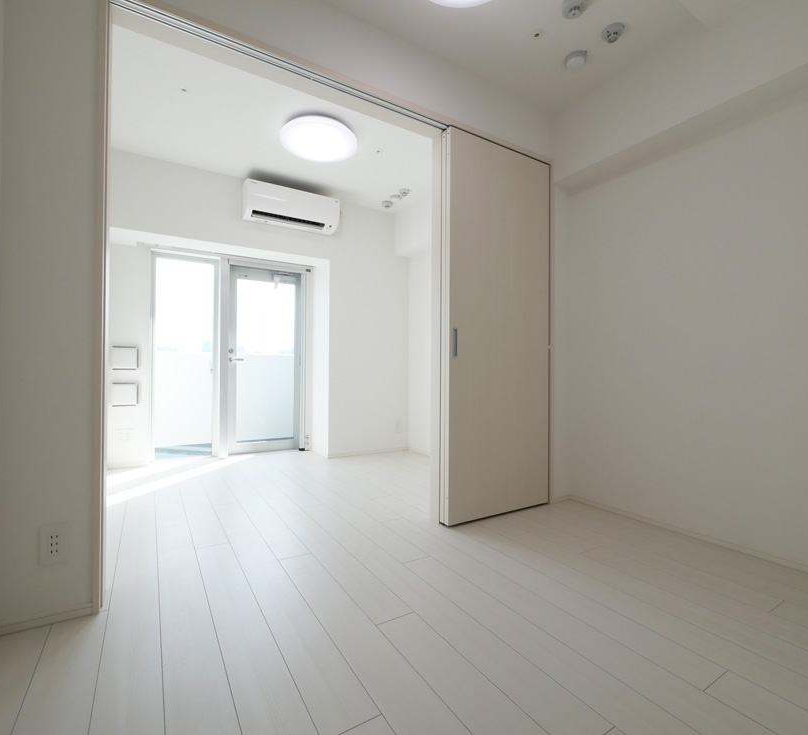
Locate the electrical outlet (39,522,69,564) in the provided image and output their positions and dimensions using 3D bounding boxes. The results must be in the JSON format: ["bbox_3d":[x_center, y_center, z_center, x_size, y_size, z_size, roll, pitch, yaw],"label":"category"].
[{"bbox_3d":[-1.090,0.550,1.234,0.072,0.122,0.012,1,0,-31],"label":"electrical outlet"}]

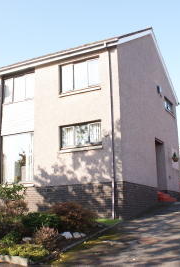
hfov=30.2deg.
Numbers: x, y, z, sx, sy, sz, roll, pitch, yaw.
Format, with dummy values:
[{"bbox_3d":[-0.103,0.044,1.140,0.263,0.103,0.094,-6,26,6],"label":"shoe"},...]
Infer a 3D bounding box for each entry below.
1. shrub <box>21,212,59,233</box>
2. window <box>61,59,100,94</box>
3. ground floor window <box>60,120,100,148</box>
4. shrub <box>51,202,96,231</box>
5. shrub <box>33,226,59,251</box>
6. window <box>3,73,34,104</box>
[{"bbox_3d":[-1.417,2.549,9.547,1.111,0.555,0.900,1,-13,-8],"label":"shrub"},{"bbox_3d":[-0.407,-2.279,13.254,1.831,1.225,0.150,-8,-14,27],"label":"window"},{"bbox_3d":[-0.322,0.078,12.431,1.757,0.879,0.120,-8,-15,27],"label":"ground floor window"},{"bbox_3d":[-0.490,2.465,9.863,1.392,0.830,1.253,-8,-14,27],"label":"shrub"},{"bbox_3d":[-1.012,2.387,7.578,0.573,0.529,0.550,1,-13,-7],"label":"shrub"},{"bbox_3d":[-3.033,-1.920,14.342,1.756,1.168,0.120,-8,-15,27],"label":"window"}]

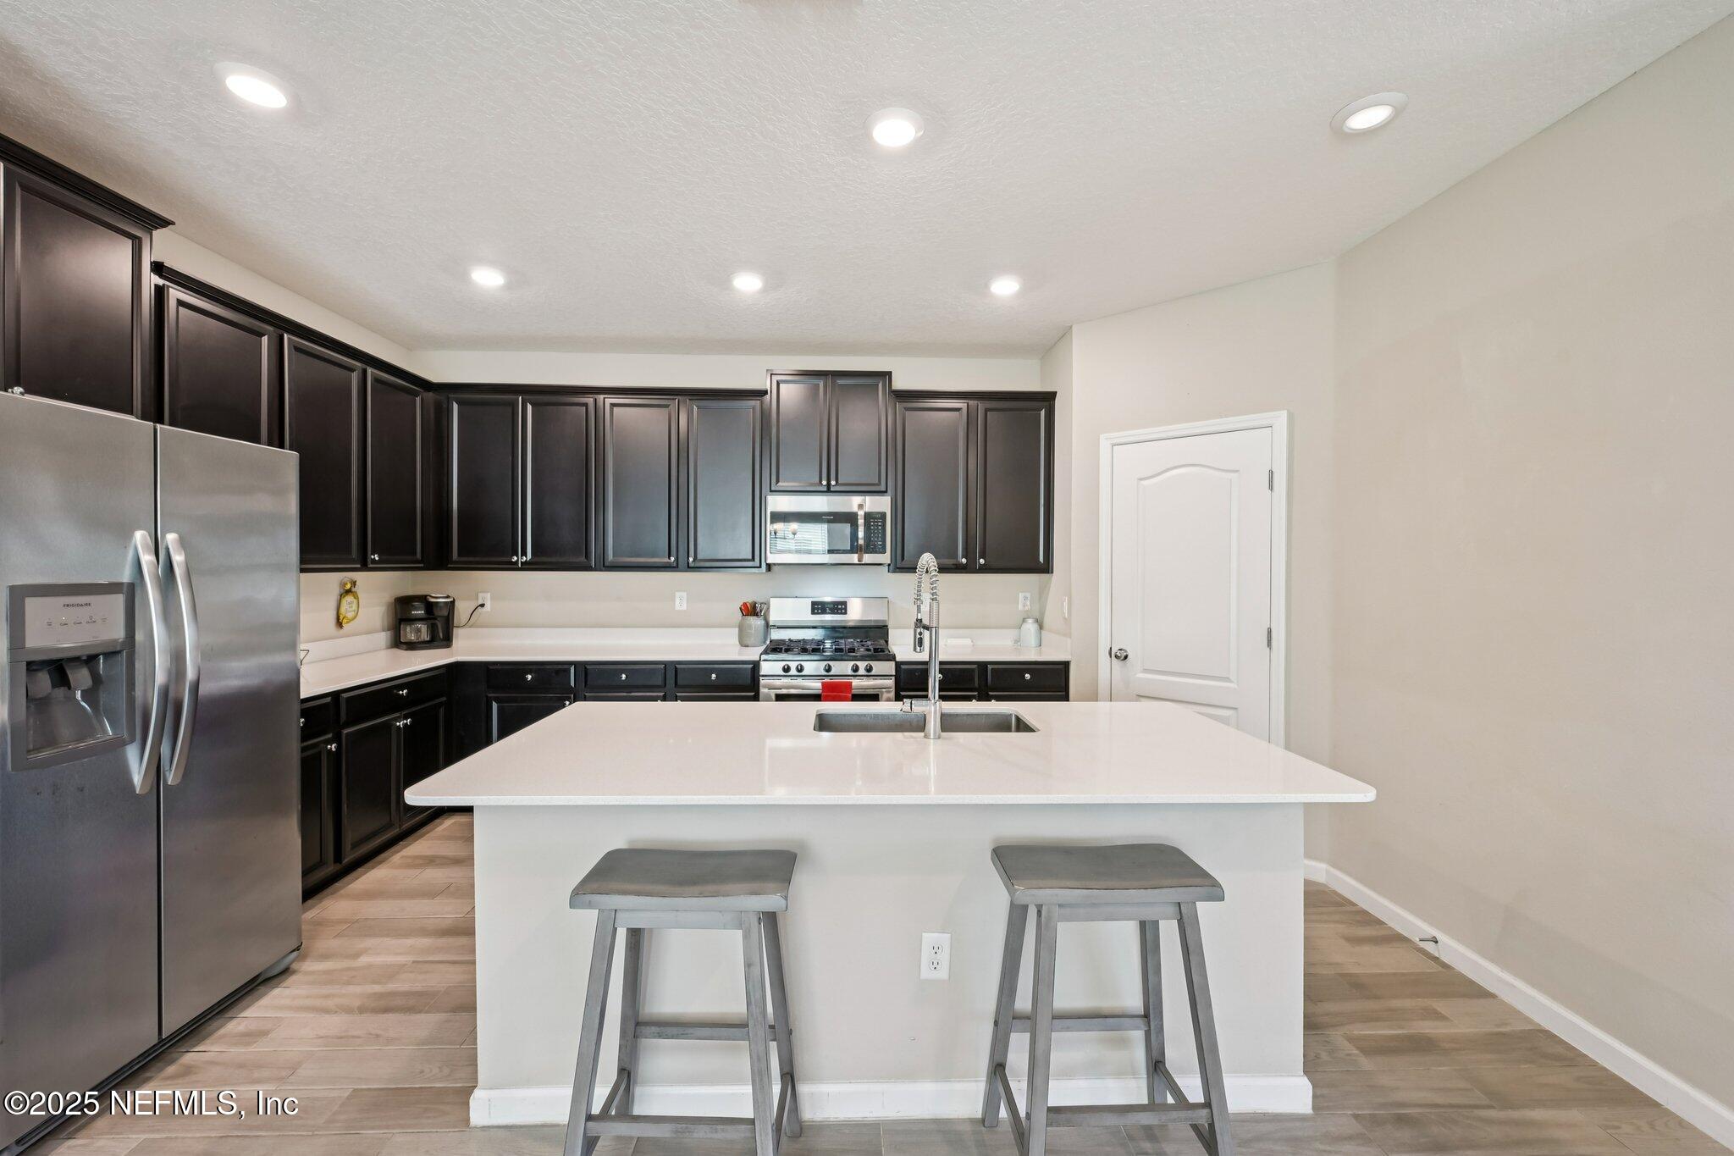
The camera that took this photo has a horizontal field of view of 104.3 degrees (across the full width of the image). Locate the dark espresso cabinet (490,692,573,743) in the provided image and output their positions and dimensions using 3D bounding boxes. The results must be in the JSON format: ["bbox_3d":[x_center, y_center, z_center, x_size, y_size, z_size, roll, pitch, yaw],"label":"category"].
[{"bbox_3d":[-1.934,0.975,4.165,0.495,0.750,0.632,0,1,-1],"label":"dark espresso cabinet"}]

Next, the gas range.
[{"bbox_3d":[-0.228,0.760,4.155,0.765,1.230,0.690,0,1,-1],"label":"gas range"}]

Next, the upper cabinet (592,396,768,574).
[{"bbox_3d":[-1.139,-0.590,4.301,1.047,1.107,0.342,0,1,-1],"label":"upper cabinet"}]

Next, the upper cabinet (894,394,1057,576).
[{"bbox_3d":[0.655,-0.584,4.343,1.015,1.107,0.342,0,1,-1],"label":"upper cabinet"}]

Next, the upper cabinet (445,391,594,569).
[{"bbox_3d":[-2.121,-0.593,4.278,0.918,1.107,0.342,0,1,-1],"label":"upper cabinet"}]

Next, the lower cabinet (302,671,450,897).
[{"bbox_3d":[-2.640,0.942,3.156,0.624,0.885,1.340,0,1,-1],"label":"lower cabinet"}]

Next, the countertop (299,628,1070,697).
[{"bbox_3d":[-0.886,0.427,3.492,4.144,0.145,2.007,0,1,-1],"label":"countertop"}]

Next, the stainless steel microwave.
[{"bbox_3d":[-0.233,-0.296,4.297,0.758,0.433,0.402,0,1,-1],"label":"stainless steel microwave"}]

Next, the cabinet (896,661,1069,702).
[{"bbox_3d":[0.661,0.935,4.225,1.010,0.885,0.632,0,1,-1],"label":"cabinet"}]

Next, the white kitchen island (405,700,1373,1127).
[{"bbox_3d":[0.062,0.955,2.122,2.318,0.913,1.074,0,1,-1],"label":"white kitchen island"}]

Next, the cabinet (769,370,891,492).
[{"bbox_3d":[-0.232,-0.897,4.314,0.766,0.750,0.347,0,1,-1],"label":"cabinet"}]

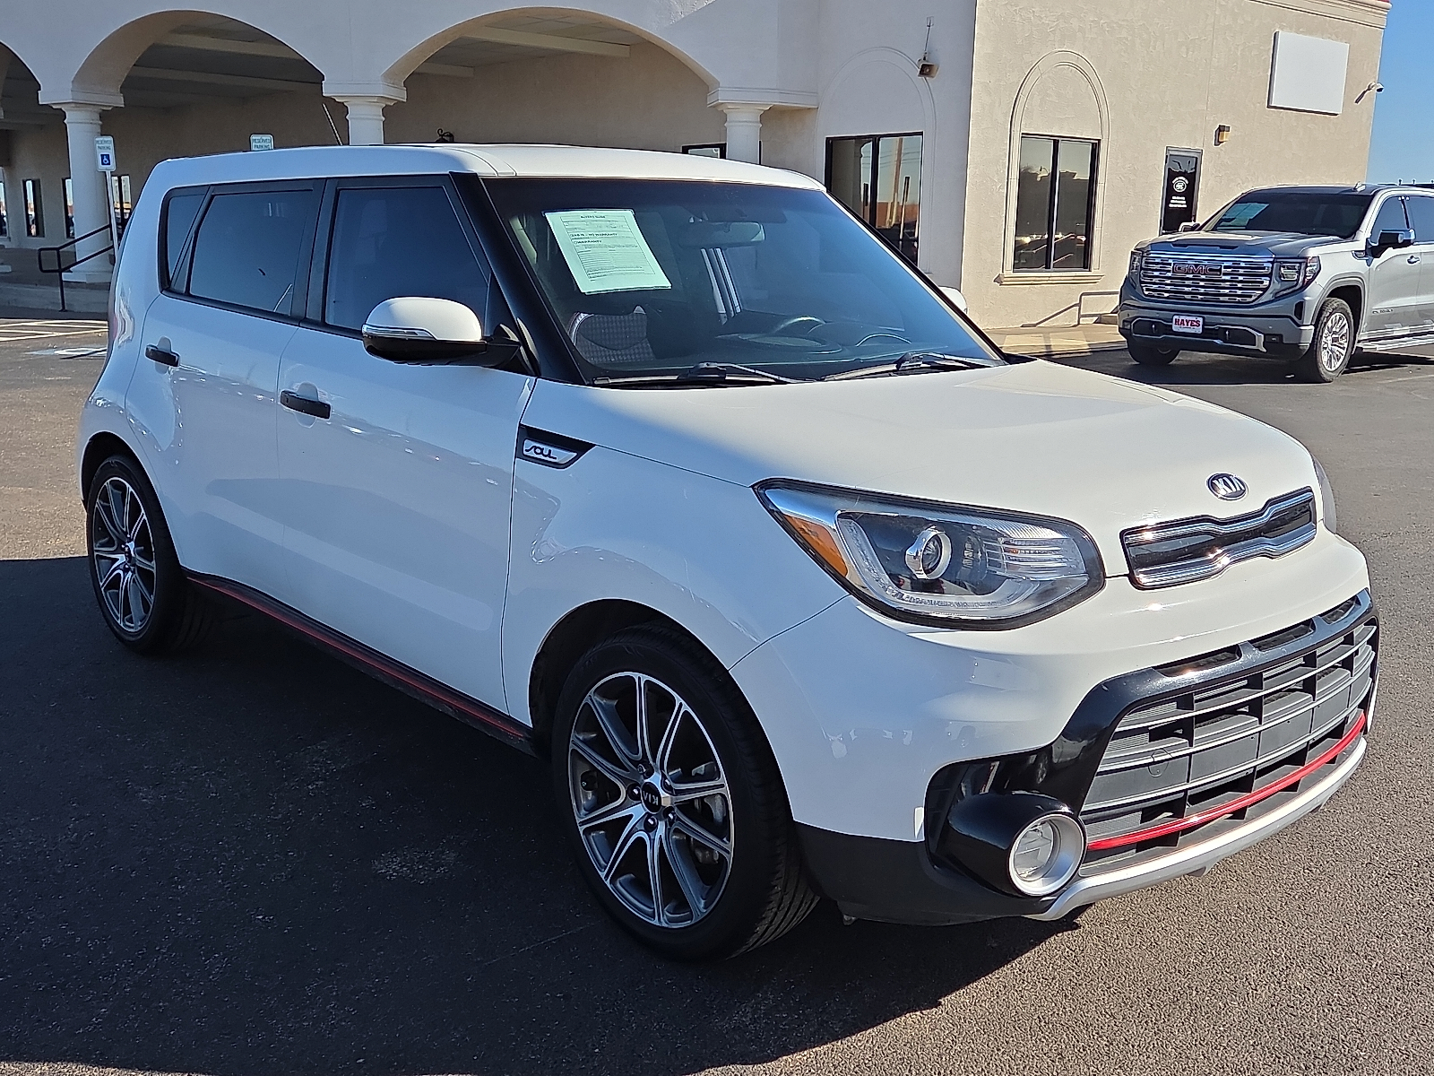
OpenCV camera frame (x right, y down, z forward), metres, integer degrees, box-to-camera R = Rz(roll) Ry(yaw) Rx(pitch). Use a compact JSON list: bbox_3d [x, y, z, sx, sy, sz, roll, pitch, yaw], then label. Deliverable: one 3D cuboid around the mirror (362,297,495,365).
[{"bbox_3d":[-0.610,-0.435,2.941,0.250,0.150,0.165,-10,17,-43],"label":"mirror"}]

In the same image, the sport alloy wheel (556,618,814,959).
[{"bbox_3d":[-0.064,0.494,2.817,0.235,0.668,0.668,-9,16,-42],"label":"sport alloy wheel"}]

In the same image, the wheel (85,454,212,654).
[{"bbox_3d":[-1.844,0.040,4.614,0.235,0.666,0.666,-10,17,-43],"label":"wheel"}]

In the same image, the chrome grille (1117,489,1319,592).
[{"bbox_3d":[1.010,-0.001,2.737,0.785,0.137,0.110,-10,17,-43],"label":"chrome grille"}]

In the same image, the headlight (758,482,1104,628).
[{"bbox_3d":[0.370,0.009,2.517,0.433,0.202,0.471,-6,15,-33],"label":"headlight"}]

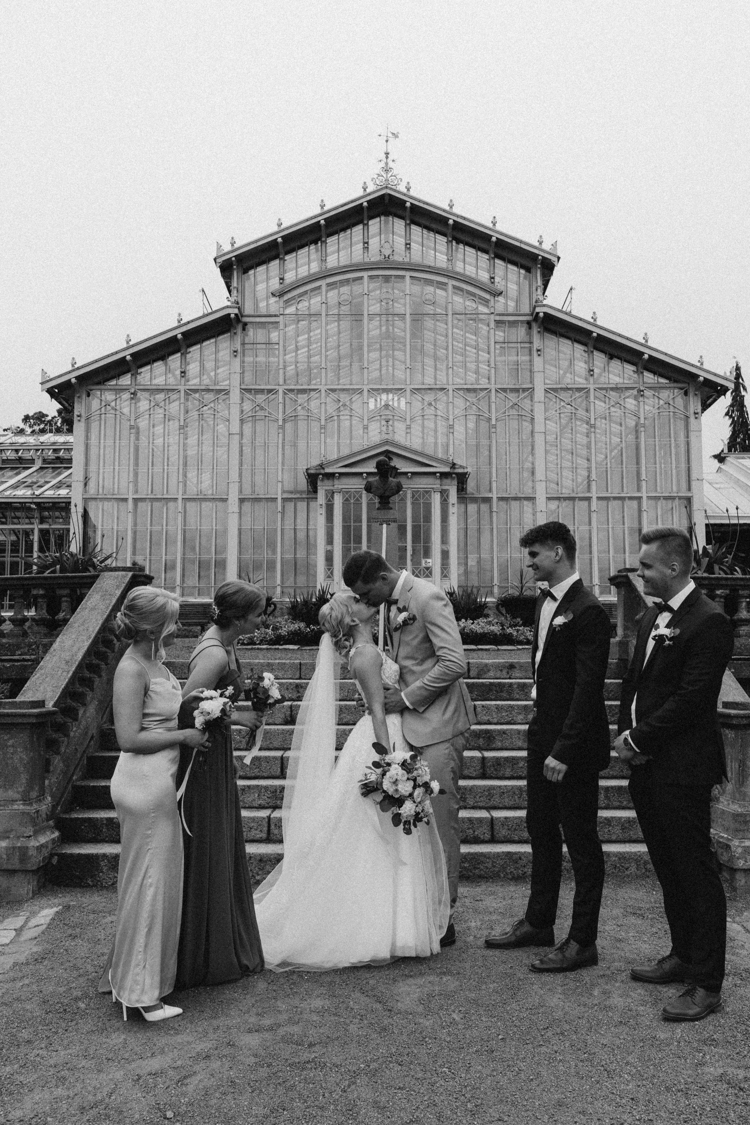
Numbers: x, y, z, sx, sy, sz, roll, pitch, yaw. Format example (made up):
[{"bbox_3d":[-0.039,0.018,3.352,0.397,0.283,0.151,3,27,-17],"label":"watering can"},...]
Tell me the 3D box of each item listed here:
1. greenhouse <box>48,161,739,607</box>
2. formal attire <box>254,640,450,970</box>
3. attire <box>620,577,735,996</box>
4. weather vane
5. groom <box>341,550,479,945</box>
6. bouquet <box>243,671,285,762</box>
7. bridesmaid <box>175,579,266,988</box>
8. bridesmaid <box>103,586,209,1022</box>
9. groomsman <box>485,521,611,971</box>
[{"bbox_3d":[0.337,-3.433,34.436,17.319,11.091,14.000,0,-7,0],"label":"greenhouse"},{"bbox_3d":[-0.102,0.929,4.905,0.880,1.599,0.750,-2,-7,13],"label":"formal attire"},{"bbox_3d":[1.171,0.831,4.232,0.420,1.516,0.550,3,-7,-24],"label":"attire"},{"bbox_3d":[0.308,-10.512,28.421,0.799,1.659,0.300,0,-7,0],"label":"weather vane"},{"bbox_3d":[0.169,0.848,5.136,0.560,1.814,0.540,3,-7,-24],"label":"groom"},{"bbox_3d":[-0.464,0.642,4.576,0.180,0.368,0.170,-1,-7,10],"label":"bouquet"},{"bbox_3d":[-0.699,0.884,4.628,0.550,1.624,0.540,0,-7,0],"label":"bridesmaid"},{"bbox_3d":[-0.824,0.861,4.108,0.430,1.548,0.450,0,-7,4],"label":"bridesmaid"},{"bbox_3d":[0.765,0.765,4.804,0.520,1.902,0.520,2,-7,-20],"label":"groomsman"}]

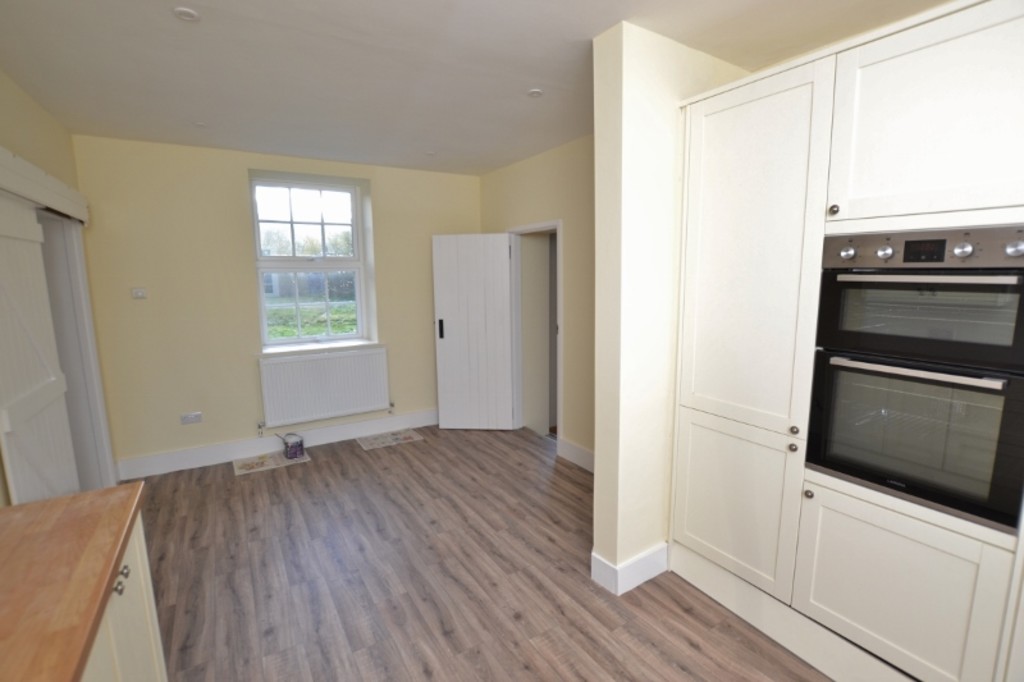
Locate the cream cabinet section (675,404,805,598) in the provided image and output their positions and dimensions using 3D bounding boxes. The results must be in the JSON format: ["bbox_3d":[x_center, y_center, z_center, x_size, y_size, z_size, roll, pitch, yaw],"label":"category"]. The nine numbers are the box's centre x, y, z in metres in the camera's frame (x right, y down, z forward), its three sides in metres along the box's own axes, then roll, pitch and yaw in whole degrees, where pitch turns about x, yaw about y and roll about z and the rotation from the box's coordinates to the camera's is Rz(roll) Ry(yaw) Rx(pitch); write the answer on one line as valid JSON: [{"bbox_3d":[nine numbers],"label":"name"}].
[{"bbox_3d":[1.240,0.700,2.123,0.520,0.740,0.575,-7,10,-32],"label":"cream cabinet section"}]

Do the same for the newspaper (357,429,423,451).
[{"bbox_3d":[-1.213,0.977,4.259,0.575,0.010,0.356,-6,10,-33],"label":"newspaper"}]

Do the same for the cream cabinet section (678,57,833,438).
[{"bbox_3d":[1.216,-0.361,1.965,0.520,1.410,0.575,-7,10,-32],"label":"cream cabinet section"}]

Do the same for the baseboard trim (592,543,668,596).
[{"bbox_3d":[0.644,1.181,2.293,0.395,0.161,0.180,-6,10,-33],"label":"baseboard trim"}]

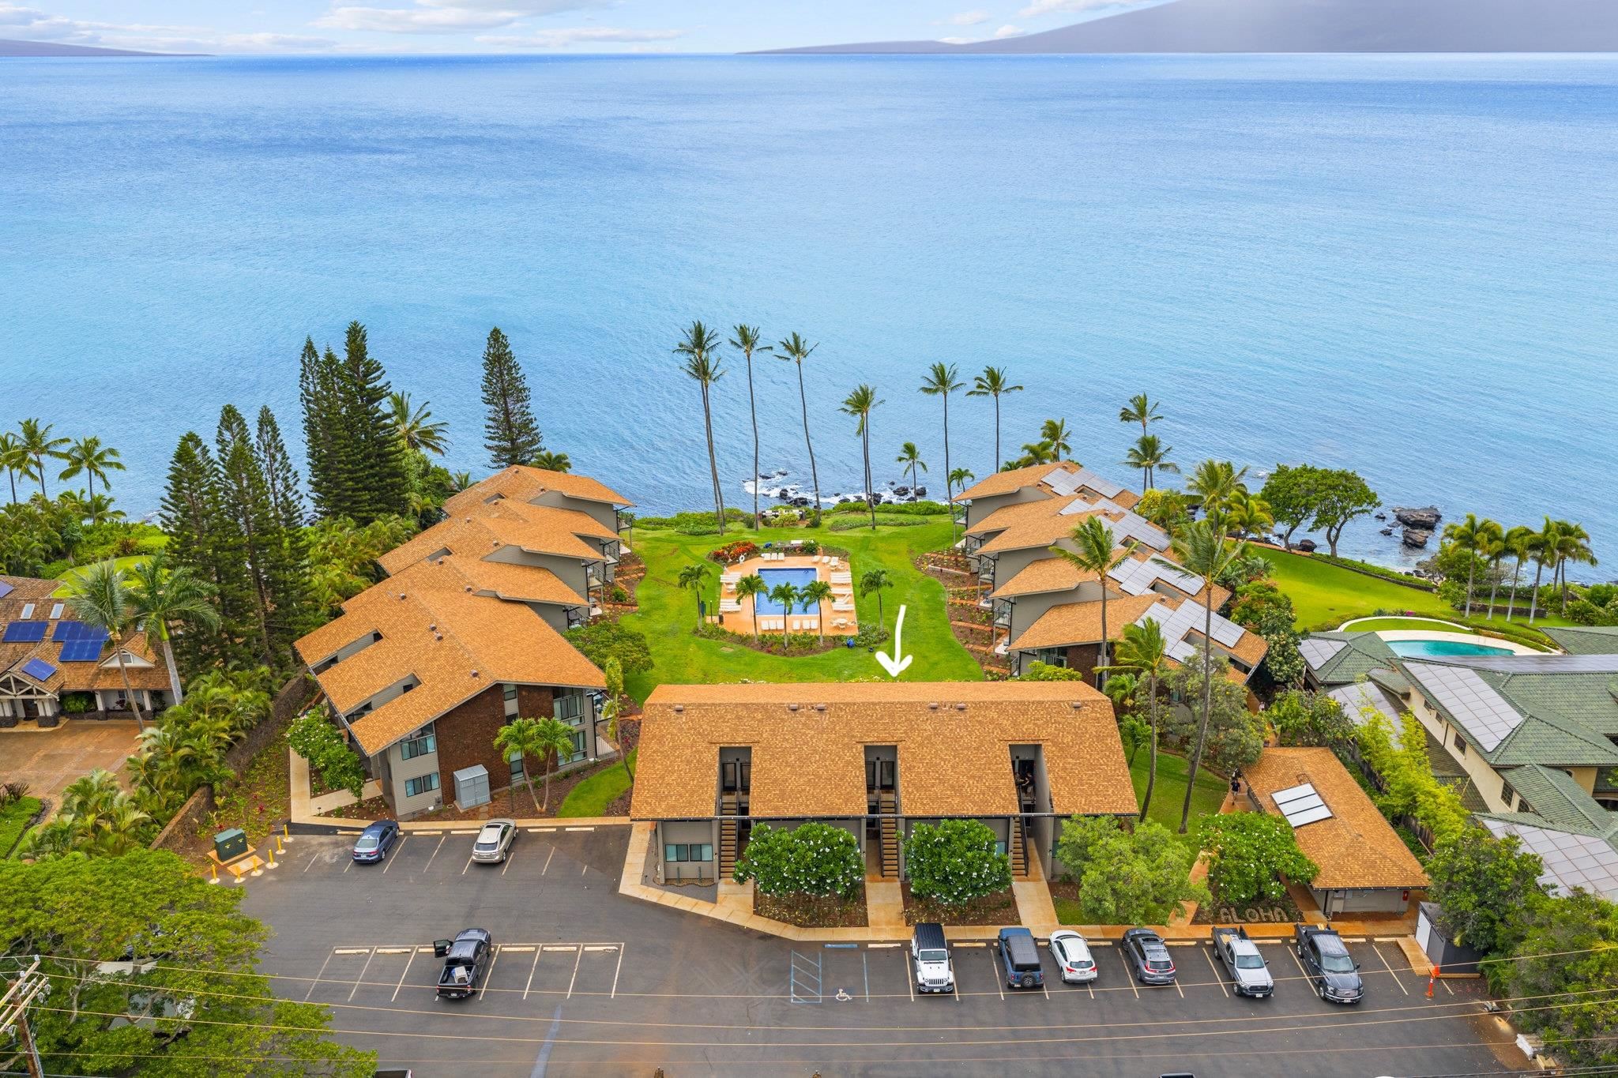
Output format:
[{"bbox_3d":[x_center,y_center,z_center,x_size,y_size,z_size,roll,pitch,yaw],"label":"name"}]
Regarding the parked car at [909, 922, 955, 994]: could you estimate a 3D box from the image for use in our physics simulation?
[{"bbox_3d":[6.784,23.089,69.129,1.880,1.850,4.700,0,18,-1],"label":"parked car"}]

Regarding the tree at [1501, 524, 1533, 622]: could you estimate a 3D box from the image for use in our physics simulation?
[{"bbox_3d":[66.064,3.335,118.215,3.061,9.665,3.600,0,21,0],"label":"tree"}]

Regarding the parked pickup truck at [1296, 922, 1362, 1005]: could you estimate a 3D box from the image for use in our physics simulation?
[{"bbox_3d":[29.905,24.358,72.529,2.080,1.900,5.750,0,21,-1],"label":"parked pickup truck"}]

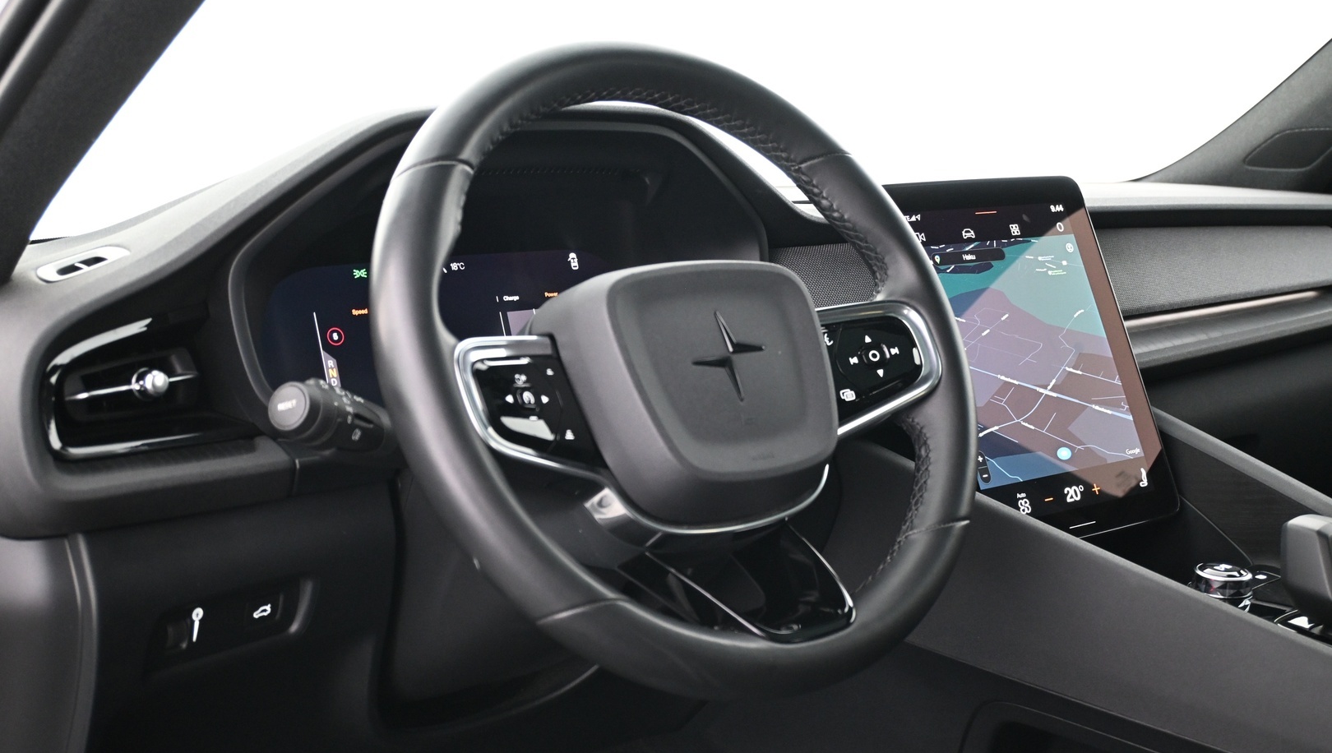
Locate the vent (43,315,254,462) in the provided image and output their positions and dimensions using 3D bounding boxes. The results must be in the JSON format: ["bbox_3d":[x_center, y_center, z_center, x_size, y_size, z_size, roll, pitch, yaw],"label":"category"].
[{"bbox_3d":[-0.286,0.003,0.833,0.050,0.073,0.135,9,14,40],"label":"vent"}]

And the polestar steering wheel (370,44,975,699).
[{"bbox_3d":[0.014,-0.008,0.814,0.370,0.370,0.100,-8,-18,-35],"label":"polestar steering wheel"}]

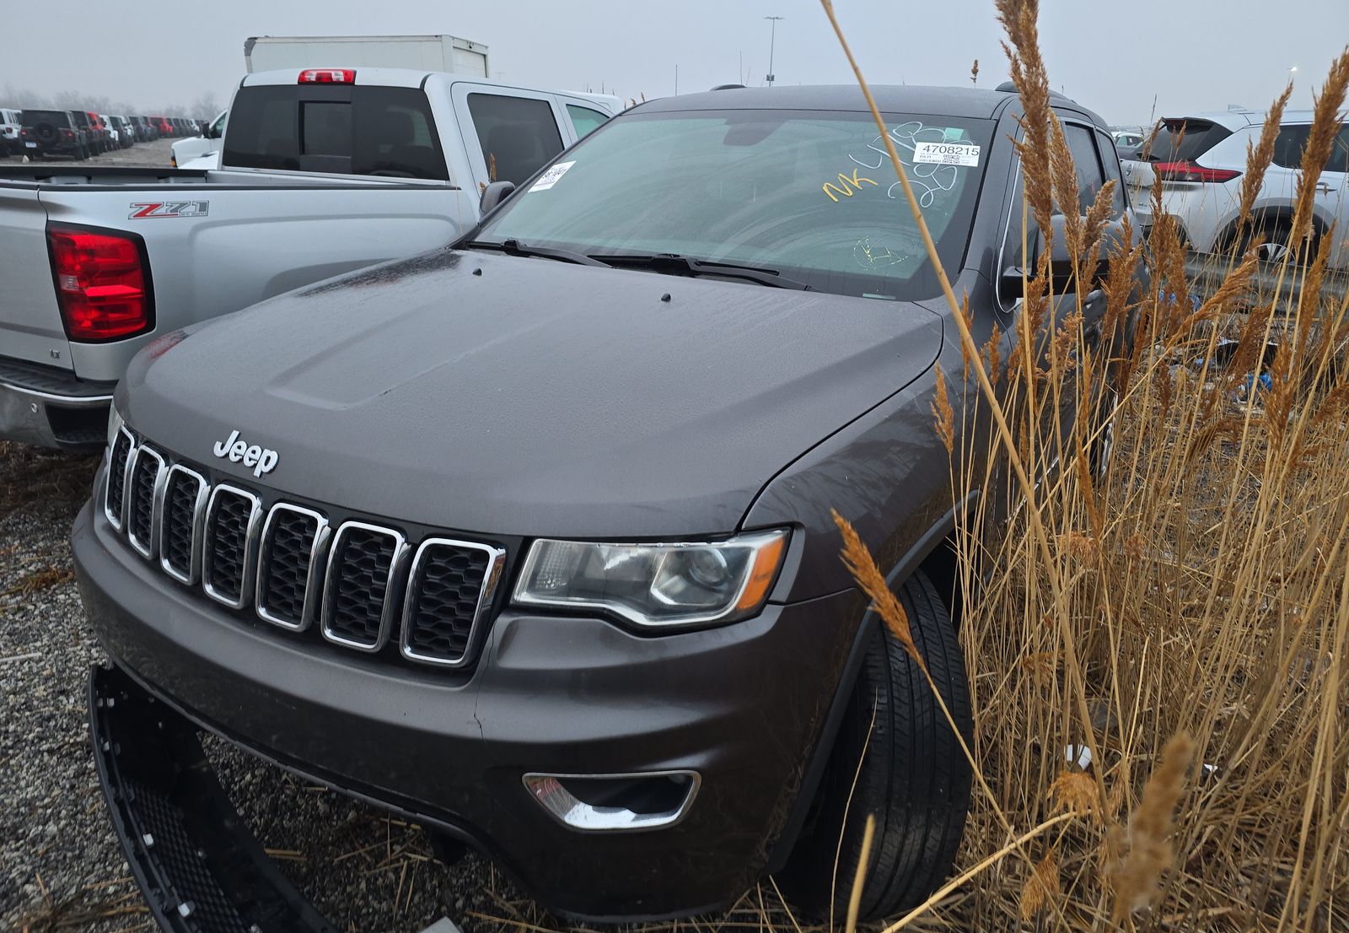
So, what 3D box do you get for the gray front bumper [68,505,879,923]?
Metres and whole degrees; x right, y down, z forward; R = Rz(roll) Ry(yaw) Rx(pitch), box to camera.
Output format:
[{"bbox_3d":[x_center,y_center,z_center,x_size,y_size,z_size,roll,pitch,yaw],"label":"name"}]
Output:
[{"bbox_3d":[-0.651,0.341,1.731,1.890,0.620,0.540,14,22,29],"label":"gray front bumper"}]

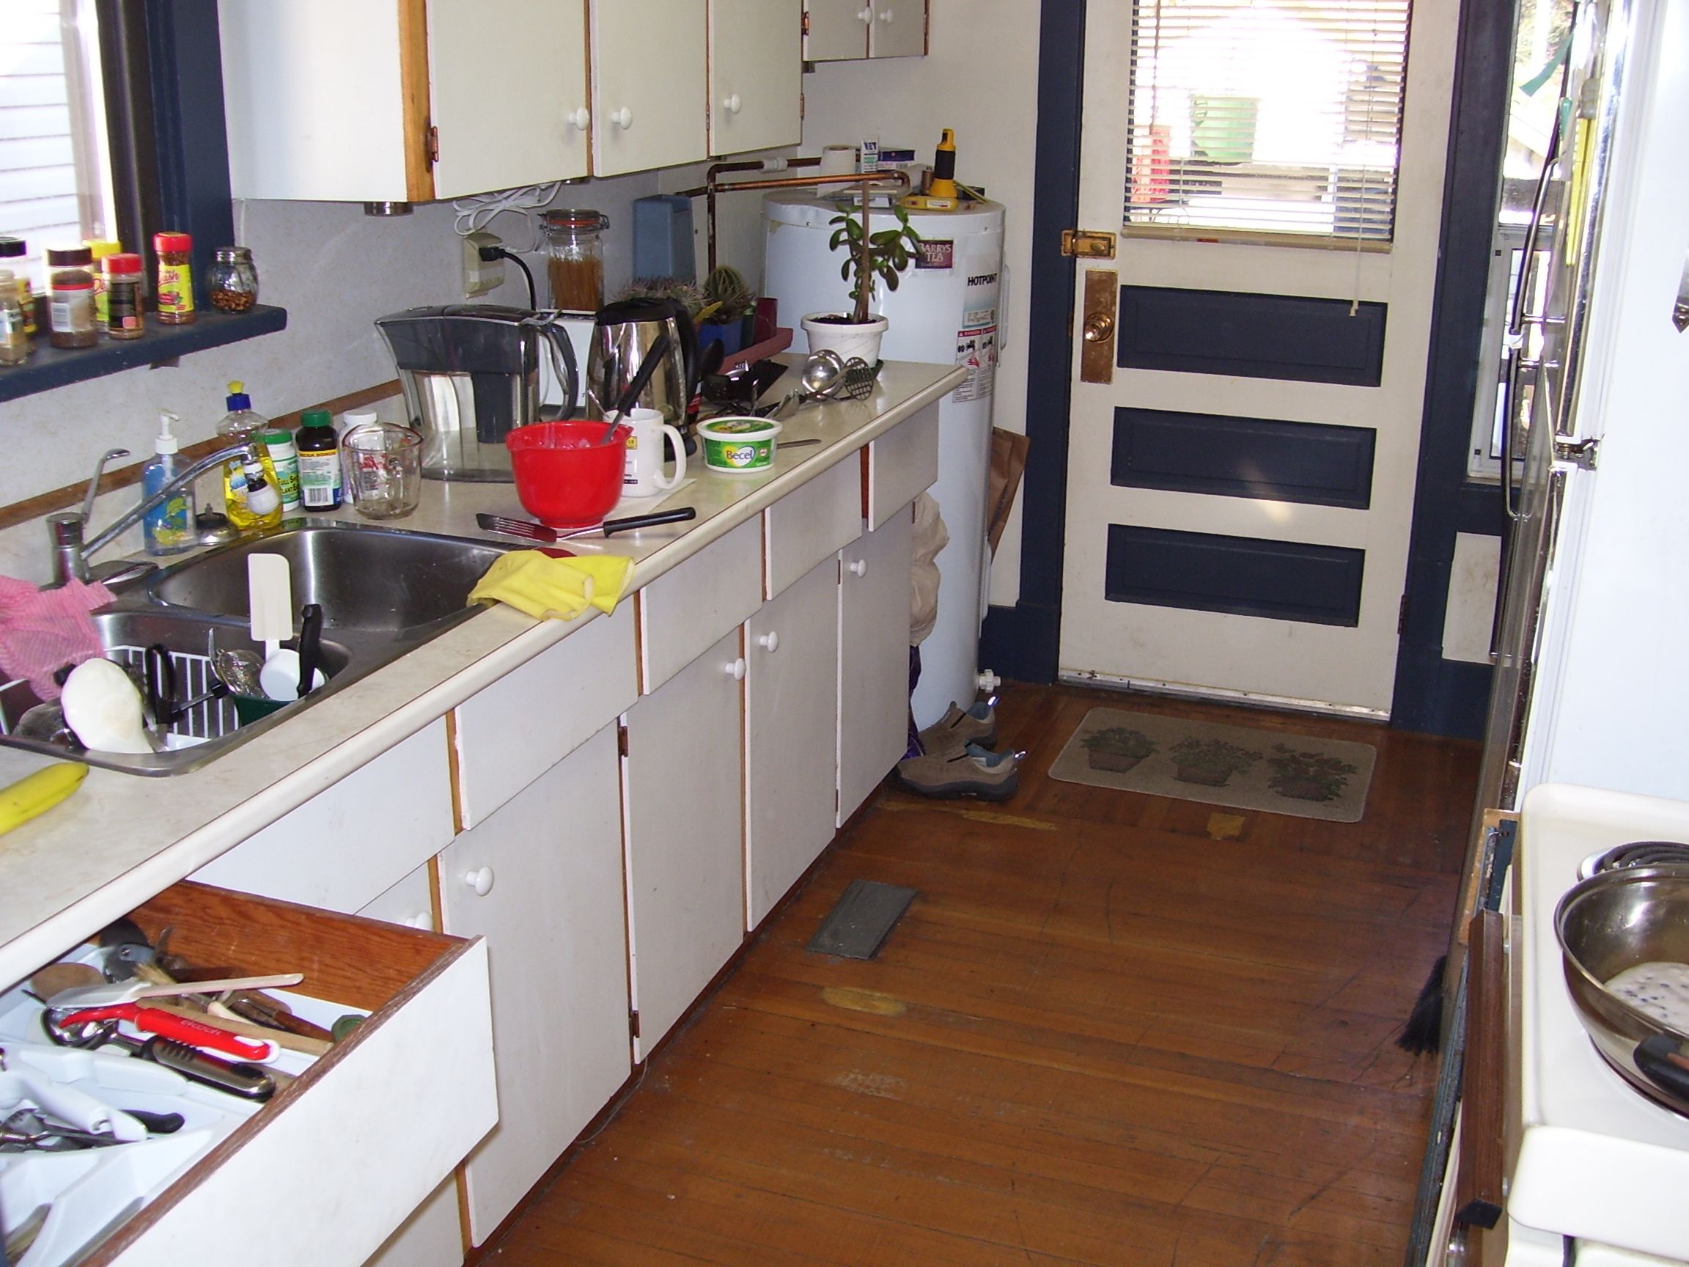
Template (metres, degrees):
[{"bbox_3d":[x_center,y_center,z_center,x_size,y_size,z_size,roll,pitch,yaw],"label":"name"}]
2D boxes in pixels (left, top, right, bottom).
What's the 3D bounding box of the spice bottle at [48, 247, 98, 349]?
[{"bbox_3d":[-0.936,-0.407,2.127,0.057,0.121,0.057,-5,20,-16],"label":"spice bottle"}]

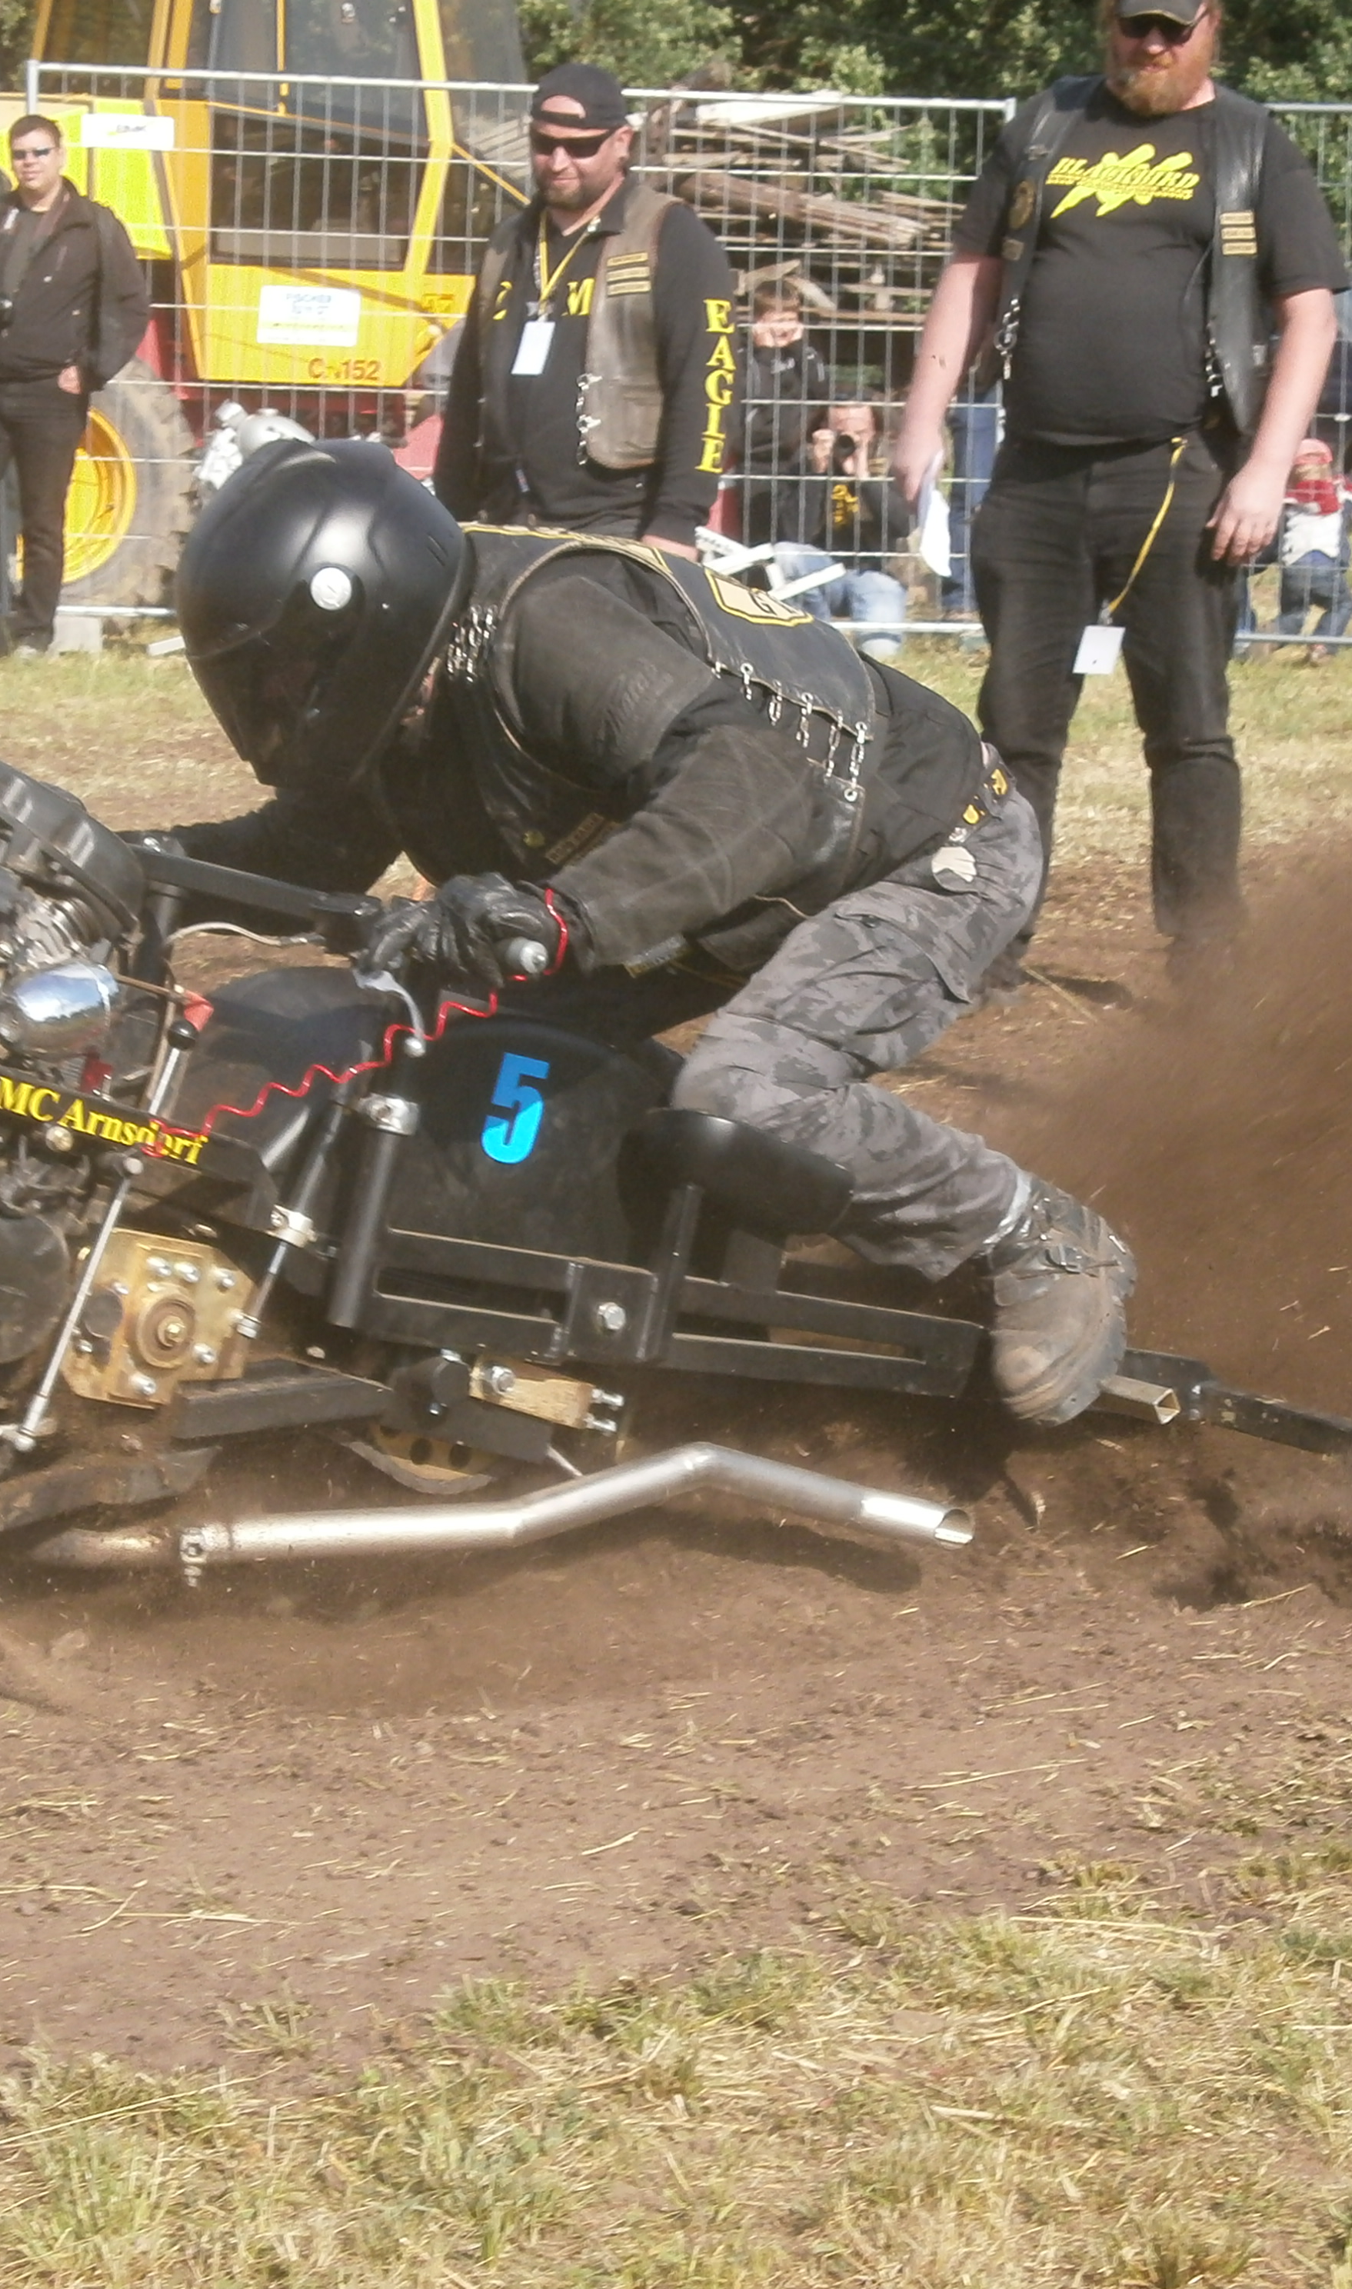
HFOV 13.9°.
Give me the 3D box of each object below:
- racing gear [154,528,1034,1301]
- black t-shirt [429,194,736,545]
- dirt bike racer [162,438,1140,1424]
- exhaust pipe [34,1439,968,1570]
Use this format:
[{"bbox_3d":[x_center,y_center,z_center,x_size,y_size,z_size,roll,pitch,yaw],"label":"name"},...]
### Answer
[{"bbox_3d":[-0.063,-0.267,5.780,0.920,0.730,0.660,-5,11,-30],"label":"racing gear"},{"bbox_3d":[-0.176,-1.453,10.400,0.530,0.640,0.280,5,10,24],"label":"black t-shirt"},{"bbox_3d":[-0.031,-0.231,5.760,1.060,0.970,0.700,-5,11,-30],"label":"dirt bike racer"},{"bbox_3d":[-0.183,0.370,5.580,0.980,0.120,0.090,-1,10,-12],"label":"exhaust pipe"}]

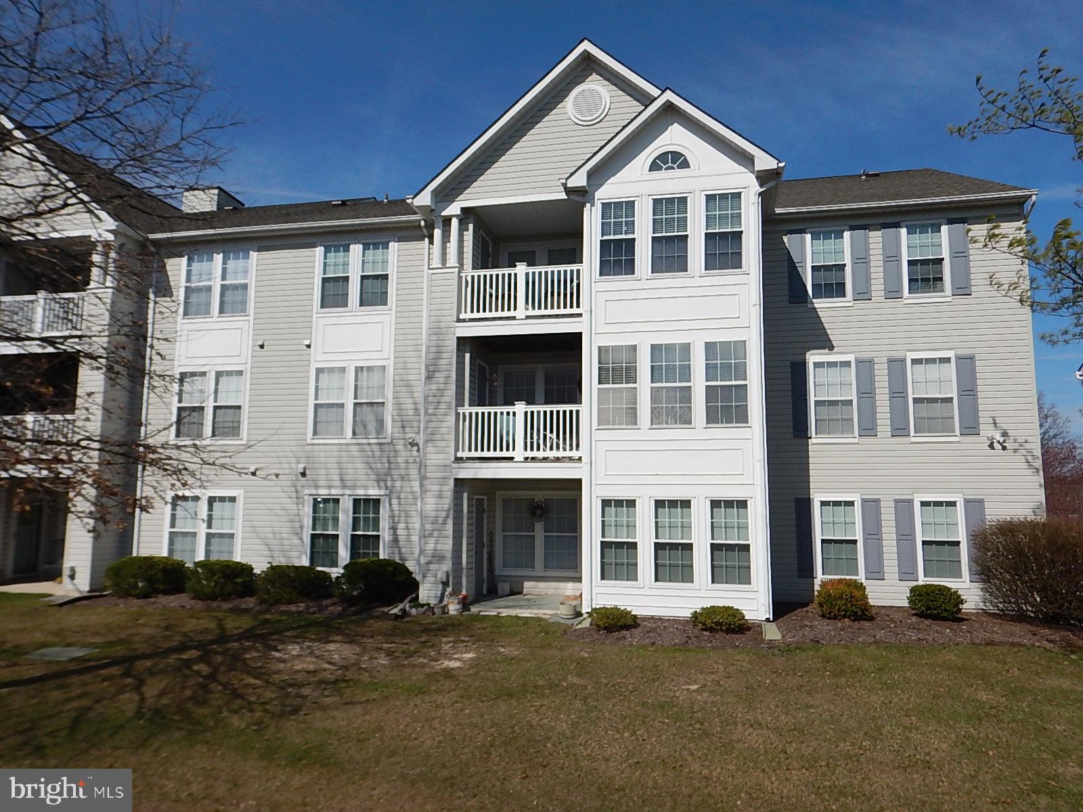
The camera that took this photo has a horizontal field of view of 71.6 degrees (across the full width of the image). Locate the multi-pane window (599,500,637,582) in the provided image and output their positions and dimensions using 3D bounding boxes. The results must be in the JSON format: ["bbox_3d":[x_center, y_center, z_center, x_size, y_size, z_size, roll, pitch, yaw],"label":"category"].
[{"bbox_3d":[1.387,2.405,13.484,0.687,1.461,0.080,-1,-8,12],"label":"multi-pane window"}]

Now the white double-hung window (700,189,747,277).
[{"bbox_3d":[3.391,-3.232,13.912,0.867,1.666,0.100,-1,-7,12],"label":"white double-hung window"}]

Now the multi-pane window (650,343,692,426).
[{"bbox_3d":[2.356,-0.401,13.642,0.755,1.520,0.080,-1,-8,12],"label":"multi-pane window"}]

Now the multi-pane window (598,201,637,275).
[{"bbox_3d":[1.436,-3.159,14.200,0.692,1.470,0.080,-1,-8,12],"label":"multi-pane window"}]

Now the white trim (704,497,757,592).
[{"bbox_3d":[3.314,2.433,13.201,0.881,1.627,0.100,-1,-7,12],"label":"white trim"}]

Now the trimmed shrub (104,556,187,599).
[{"bbox_3d":[-8.354,3.574,15.882,1.600,0.800,1.250,-1,-7,12],"label":"trimmed shrub"}]

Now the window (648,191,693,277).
[{"bbox_3d":[2.389,-3.170,13.976,0.828,1.638,0.080,-1,-8,12],"label":"window"}]

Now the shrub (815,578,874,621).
[{"bbox_3d":[5.537,3.501,13.715,0.990,0.700,0.950,-1,-7,12],"label":"shrub"}]

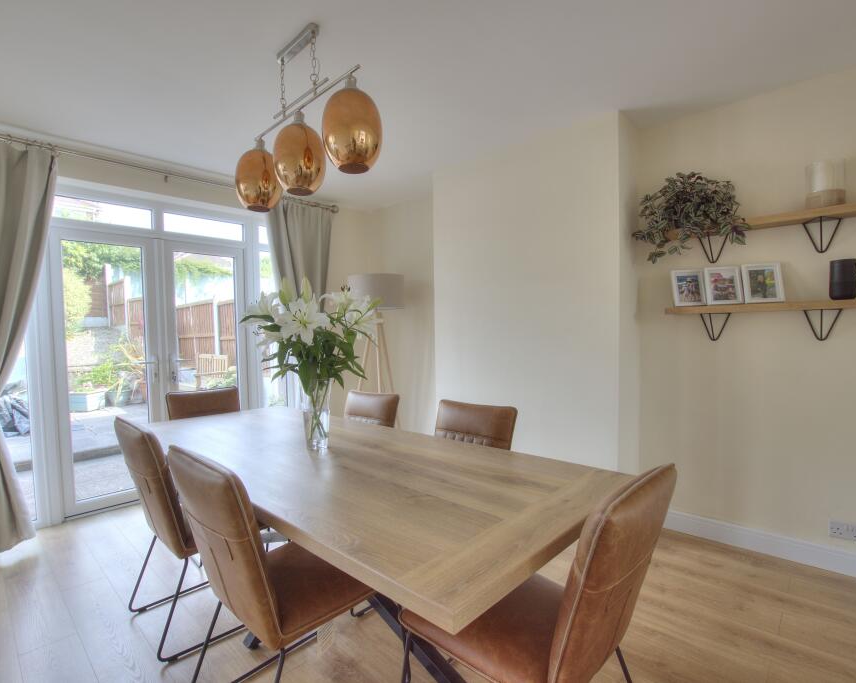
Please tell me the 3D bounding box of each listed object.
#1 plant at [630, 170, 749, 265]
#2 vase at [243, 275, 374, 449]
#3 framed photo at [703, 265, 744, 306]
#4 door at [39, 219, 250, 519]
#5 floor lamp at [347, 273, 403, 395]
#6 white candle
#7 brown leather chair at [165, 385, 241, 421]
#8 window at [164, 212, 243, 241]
[{"bbox_3d":[1.506,-0.677,2.420,0.450,0.390,0.300,1,3,42],"label":"plant"},{"bbox_3d":[-0.563,0.107,1.970,0.580,0.760,0.500,-2,2,-16],"label":"vase"},{"bbox_3d":[1.662,-0.309,2.403,0.162,0.215,0.020,0,-12,23],"label":"framed photo"},{"bbox_3d":[-2.075,0.200,3.331,0.070,1.990,1.320,1,3,45],"label":"door"},{"bbox_3d":[-0.441,0.316,3.611,0.530,1.760,0.520,-1,2,-7],"label":"floor lamp"},{"bbox_3d":[1.965,-0.815,2.107,0.125,0.140,0.125,1,3,42],"label":"white candle"},{"bbox_3d":[-1.449,0.803,2.884,0.470,0.890,0.580,-3,3,-40],"label":"brown leather chair"},{"bbox_3d":[-1.853,-0.941,3.535,0.050,0.150,0.610,1,3,45],"label":"window"}]

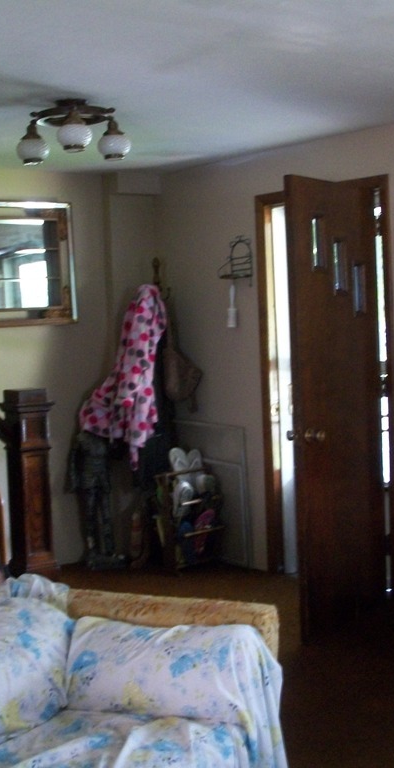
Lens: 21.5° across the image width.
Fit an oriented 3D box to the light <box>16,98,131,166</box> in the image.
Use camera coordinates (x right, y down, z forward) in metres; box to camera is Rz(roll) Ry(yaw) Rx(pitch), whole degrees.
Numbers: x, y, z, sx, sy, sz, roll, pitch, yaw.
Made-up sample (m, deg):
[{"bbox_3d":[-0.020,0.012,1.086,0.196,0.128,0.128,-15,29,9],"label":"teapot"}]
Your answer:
[{"bbox_3d":[-0.494,-1.011,4.162,0.455,0.237,0.430,-2,4,0],"label":"light"}]

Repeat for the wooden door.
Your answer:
[{"bbox_3d":[0.659,0.099,4.798,0.045,2.030,0.810,1,5,35],"label":"wooden door"}]

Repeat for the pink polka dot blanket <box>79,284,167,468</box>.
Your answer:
[{"bbox_3d":[-0.424,-0.043,5.900,0.480,1.030,0.320,-3,4,-4],"label":"pink polka dot blanket"}]

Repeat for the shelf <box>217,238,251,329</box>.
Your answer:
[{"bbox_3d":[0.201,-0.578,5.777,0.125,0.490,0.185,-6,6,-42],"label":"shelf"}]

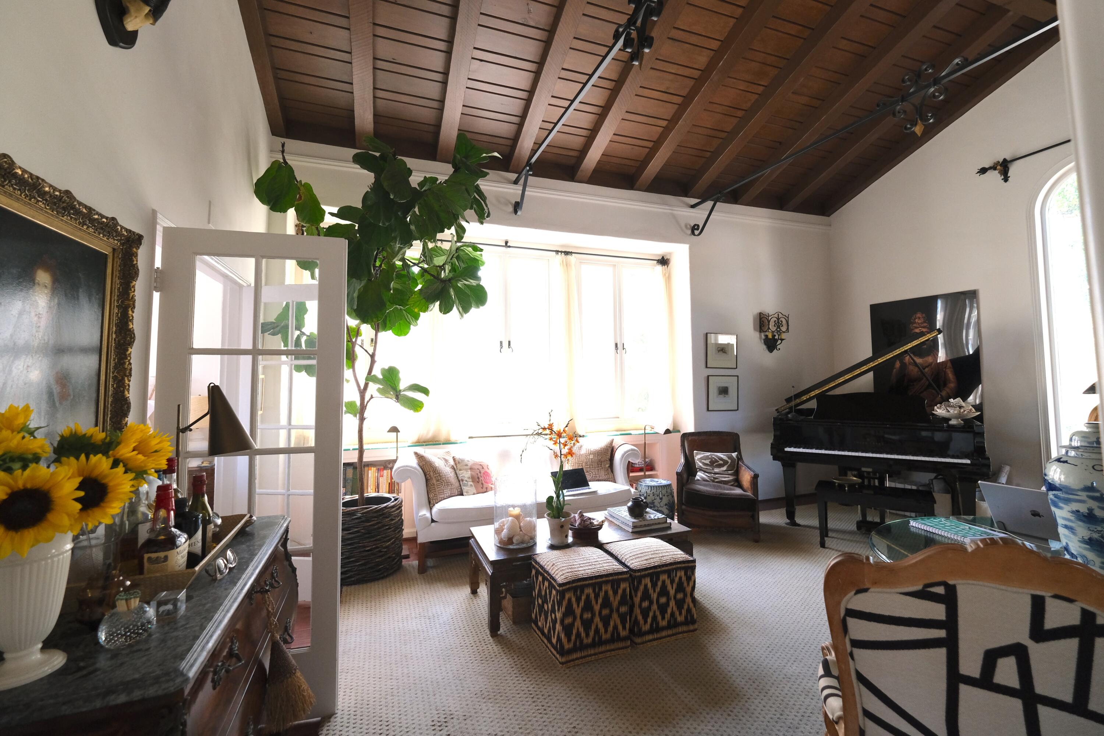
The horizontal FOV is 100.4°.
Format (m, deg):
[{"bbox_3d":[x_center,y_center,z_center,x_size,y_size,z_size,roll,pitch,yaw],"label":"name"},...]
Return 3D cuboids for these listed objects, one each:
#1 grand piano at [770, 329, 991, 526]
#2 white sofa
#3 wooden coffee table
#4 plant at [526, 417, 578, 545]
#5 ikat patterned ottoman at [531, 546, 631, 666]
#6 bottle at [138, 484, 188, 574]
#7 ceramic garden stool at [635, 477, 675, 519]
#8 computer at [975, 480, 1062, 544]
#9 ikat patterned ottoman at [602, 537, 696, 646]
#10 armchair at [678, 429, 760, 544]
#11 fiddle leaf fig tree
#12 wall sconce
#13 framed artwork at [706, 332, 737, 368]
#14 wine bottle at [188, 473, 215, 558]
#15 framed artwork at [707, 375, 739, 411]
[{"bbox_3d":[3.088,0.598,4.390,1.480,1.760,1.740,-3,-4,39],"label":"grand piano"},{"bbox_3d":[-0.319,1.068,3.978,2.013,0.850,0.860,1,-4,-22],"label":"white sofa"},{"bbox_3d":[0.182,1.240,2.977,1.334,0.383,0.635,1,-4,-22],"label":"wooden coffee table"},{"bbox_3d":[-0.005,0.657,2.767,0.332,0.765,0.280,-1,-3,0],"label":"plant"},{"bbox_3d":[0.143,1.216,2.428,0.389,0.411,0.397,1,-3,-23],"label":"ikat patterned ottoman"},{"bbox_3d":[-1.022,0.439,1.217,0.092,0.254,0.092,0,-3,-19],"label":"bottle"},{"bbox_3d":[0.941,1.269,4.160,0.352,0.449,0.352,1,-4,-23],"label":"ceramic garden stool"},{"bbox_3d":[1.825,0.530,1.682,0.270,0.200,0.283,1,-3,-19],"label":"computer"},{"bbox_3d":[0.525,1.216,2.548,0.369,0.376,0.357,1,-4,-22],"label":"ikat patterned ottoman"},{"bbox_3d":[1.480,1.074,4.331,0.650,0.850,0.743,-1,-3,7],"label":"armchair"},{"bbox_3d":[-1.201,-0.306,3.373,1.600,2.570,1.300,0,-3,-19],"label":"fiddle leaf fig tree"},{"bbox_3d":[2.473,-0.387,5.132,0.342,0.435,0.137,1,-3,-19],"label":"wall sconce"},{"bbox_3d":[1.832,-0.181,4.963,0.399,0.378,0.024,1,-3,-19],"label":"framed artwork"},{"bbox_3d":[-1.020,0.440,1.337,0.066,0.263,0.066,0,-3,-19],"label":"wine bottle"},{"bbox_3d":[1.835,0.276,4.937,0.399,0.381,0.024,1,-3,-19],"label":"framed artwork"}]

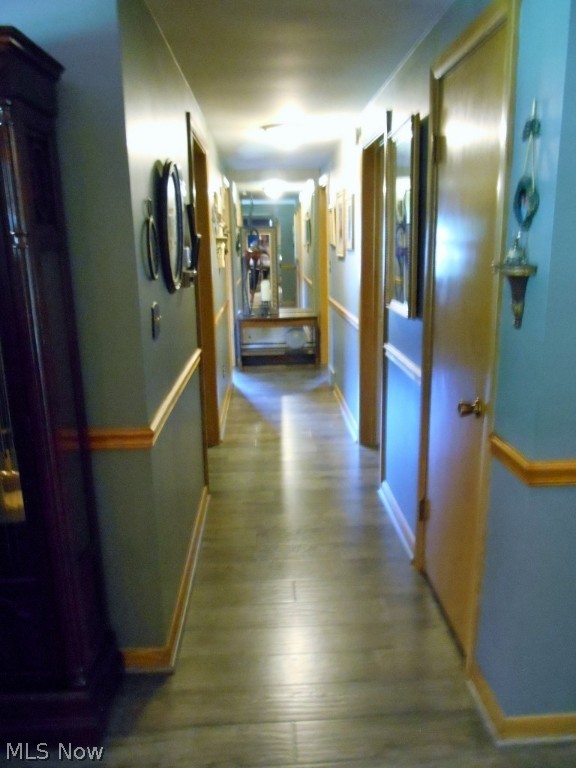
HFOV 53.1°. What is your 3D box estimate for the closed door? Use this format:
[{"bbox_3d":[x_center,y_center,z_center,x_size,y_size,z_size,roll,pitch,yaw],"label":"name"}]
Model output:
[{"bbox_3d":[0.624,-0.079,2.103,0.050,2.040,0.590,-2,14,-2],"label":"closed door"}]

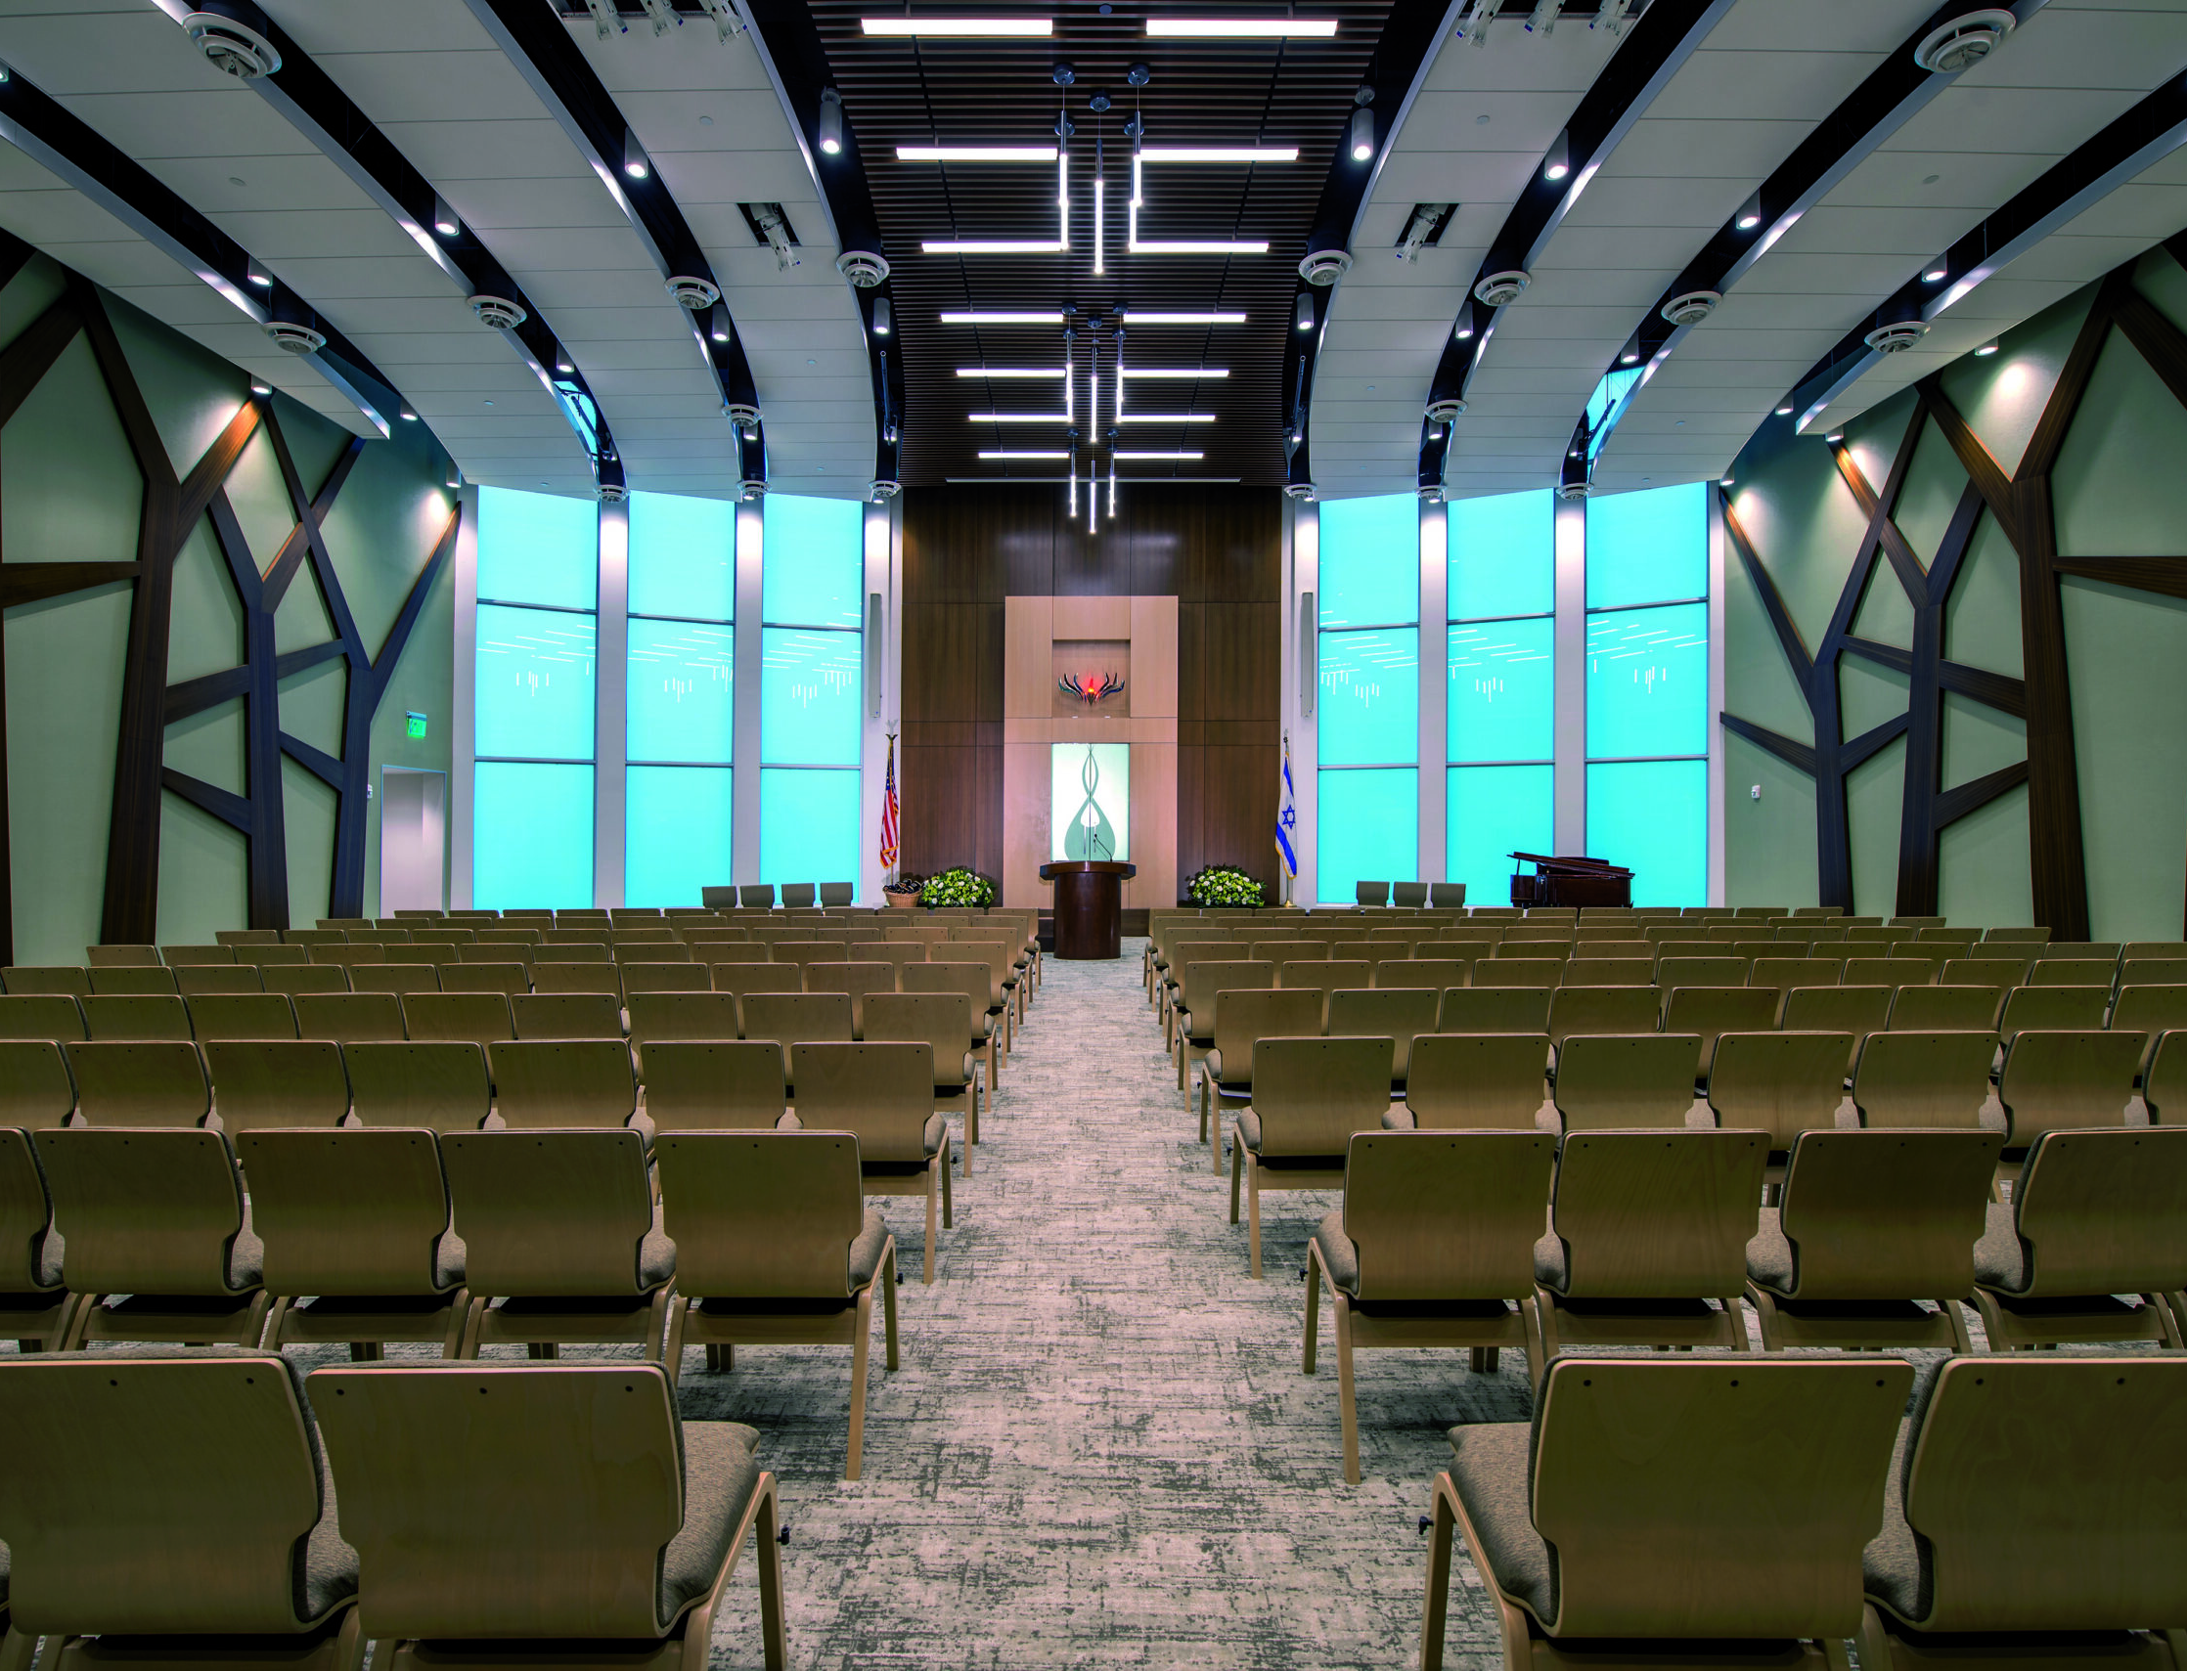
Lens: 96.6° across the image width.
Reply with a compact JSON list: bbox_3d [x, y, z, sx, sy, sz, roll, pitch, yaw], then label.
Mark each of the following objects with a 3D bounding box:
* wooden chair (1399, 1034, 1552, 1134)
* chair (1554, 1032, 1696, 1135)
[{"bbox_3d":[1.375,1.115,3.690,0.505,0.825,0.545,0,0,-3],"label":"wooden chair"},{"bbox_3d":[1.896,1.115,3.659,0.498,0.830,0.533,0,0,0],"label":"chair"}]

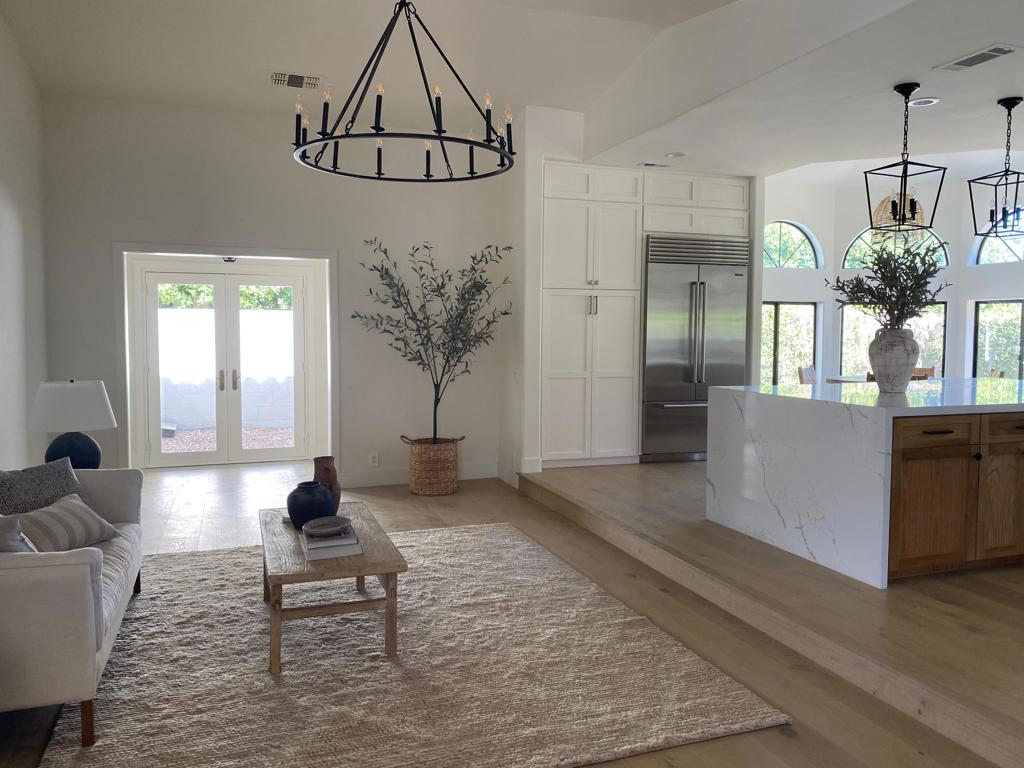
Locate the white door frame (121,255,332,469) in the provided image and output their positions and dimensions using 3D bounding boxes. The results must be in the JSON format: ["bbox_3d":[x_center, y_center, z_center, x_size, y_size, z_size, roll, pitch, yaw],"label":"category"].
[{"bbox_3d":[-2.971,-0.240,8.109,1.957,2.178,0.150,-1,4,-19],"label":"white door frame"}]

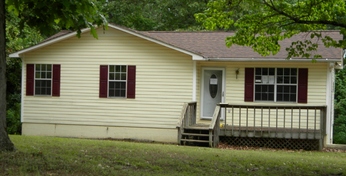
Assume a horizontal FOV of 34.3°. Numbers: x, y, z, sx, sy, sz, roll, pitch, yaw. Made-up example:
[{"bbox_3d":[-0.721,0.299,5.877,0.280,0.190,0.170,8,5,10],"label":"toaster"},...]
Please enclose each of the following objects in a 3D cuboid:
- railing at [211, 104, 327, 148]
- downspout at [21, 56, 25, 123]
[{"bbox_3d":[3.258,1.355,18.979,3.747,1.525,1.273,1,0,14],"label":"railing"},{"bbox_3d":[-6.277,0.076,23.355,0.111,2.727,0.101,1,0,14],"label":"downspout"}]

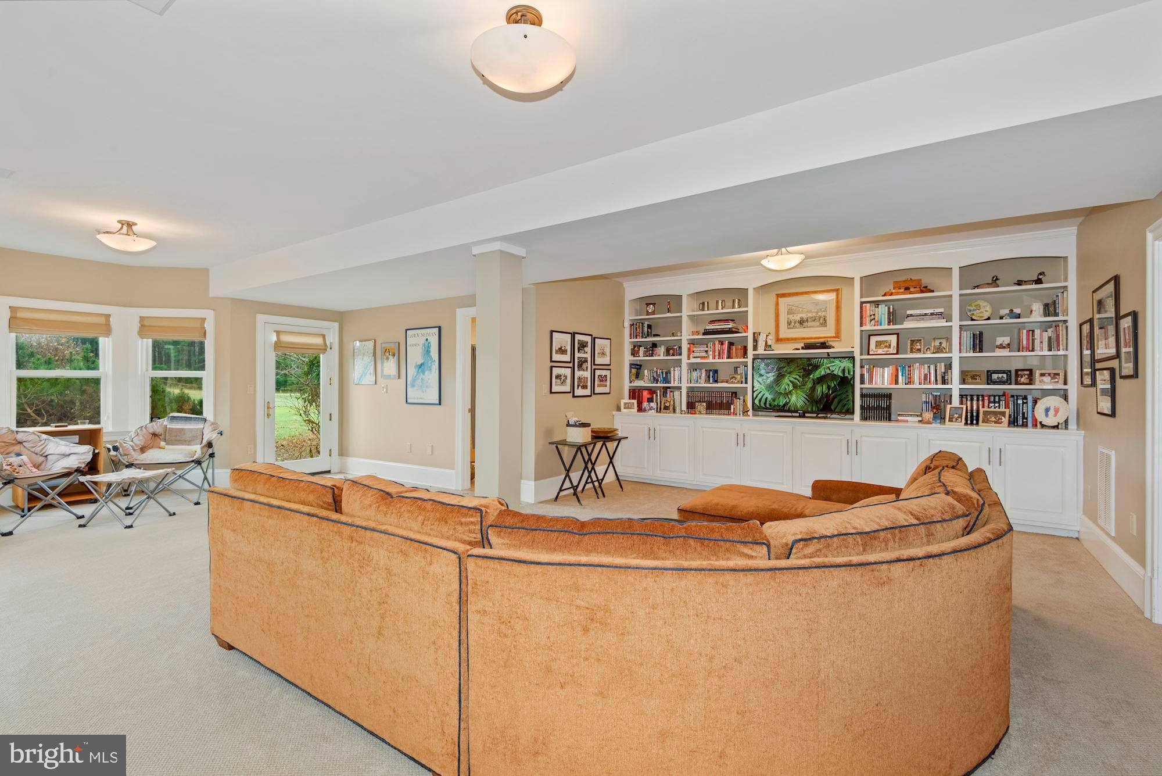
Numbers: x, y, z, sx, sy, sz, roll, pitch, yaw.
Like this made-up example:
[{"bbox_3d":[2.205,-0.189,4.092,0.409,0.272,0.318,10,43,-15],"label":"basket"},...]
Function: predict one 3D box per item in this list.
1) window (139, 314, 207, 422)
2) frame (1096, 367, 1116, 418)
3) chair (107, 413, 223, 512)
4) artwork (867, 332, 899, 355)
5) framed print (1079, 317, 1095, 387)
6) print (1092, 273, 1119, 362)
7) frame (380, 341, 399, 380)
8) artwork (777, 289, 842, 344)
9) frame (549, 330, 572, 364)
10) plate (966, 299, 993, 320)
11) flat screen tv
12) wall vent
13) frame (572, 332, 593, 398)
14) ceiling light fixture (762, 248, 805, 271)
[{"bbox_3d":[-5.009,-0.200,6.382,0.740,1.340,0.080,0,0,-11],"label":"window"},{"bbox_3d":[3.835,0.032,3.779,0.025,0.338,0.380,1,0,34],"label":"frame"},{"bbox_3d":[-4.651,0.772,5.770,0.970,0.940,0.860,0,0,-23],"label":"chair"},{"bbox_3d":[3.222,-0.459,5.497,0.285,0.225,0.035,0,0,40],"label":"artwork"},{"bbox_3d":[4.168,-0.271,4.259,0.025,0.535,0.385,1,0,34],"label":"framed print"},{"bbox_3d":[3.696,-0.460,3.641,0.030,0.540,0.560,0,0,34],"label":"print"},{"bbox_3d":[-2.519,-0.358,6.829,0.345,0.475,0.030,0,0,34],"label":"frame"},{"bbox_3d":[2.651,-0.837,6.043,0.700,0.587,0.030,0,0,34],"label":"artwork"},{"bbox_3d":[-0.230,-0.475,6.070,0.025,0.365,0.380,1,0,34],"label":"frame"},{"bbox_3d":[3.827,-0.742,4.965,0.198,0.192,0.055,1,0,34],"label":"plate"},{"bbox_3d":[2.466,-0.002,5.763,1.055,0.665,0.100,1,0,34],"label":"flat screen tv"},{"bbox_3d":[3.826,0.730,3.765,0.018,0.580,0.390,1,0,34],"label":"wall vent"},{"bbox_3d":[0.016,-0.276,6.314,0.030,0.770,0.405,0,0,34],"label":"frame"},{"bbox_3d":[1.977,-1.291,5.055,0.400,0.250,0.400,0,0,34],"label":"ceiling light fixture"}]

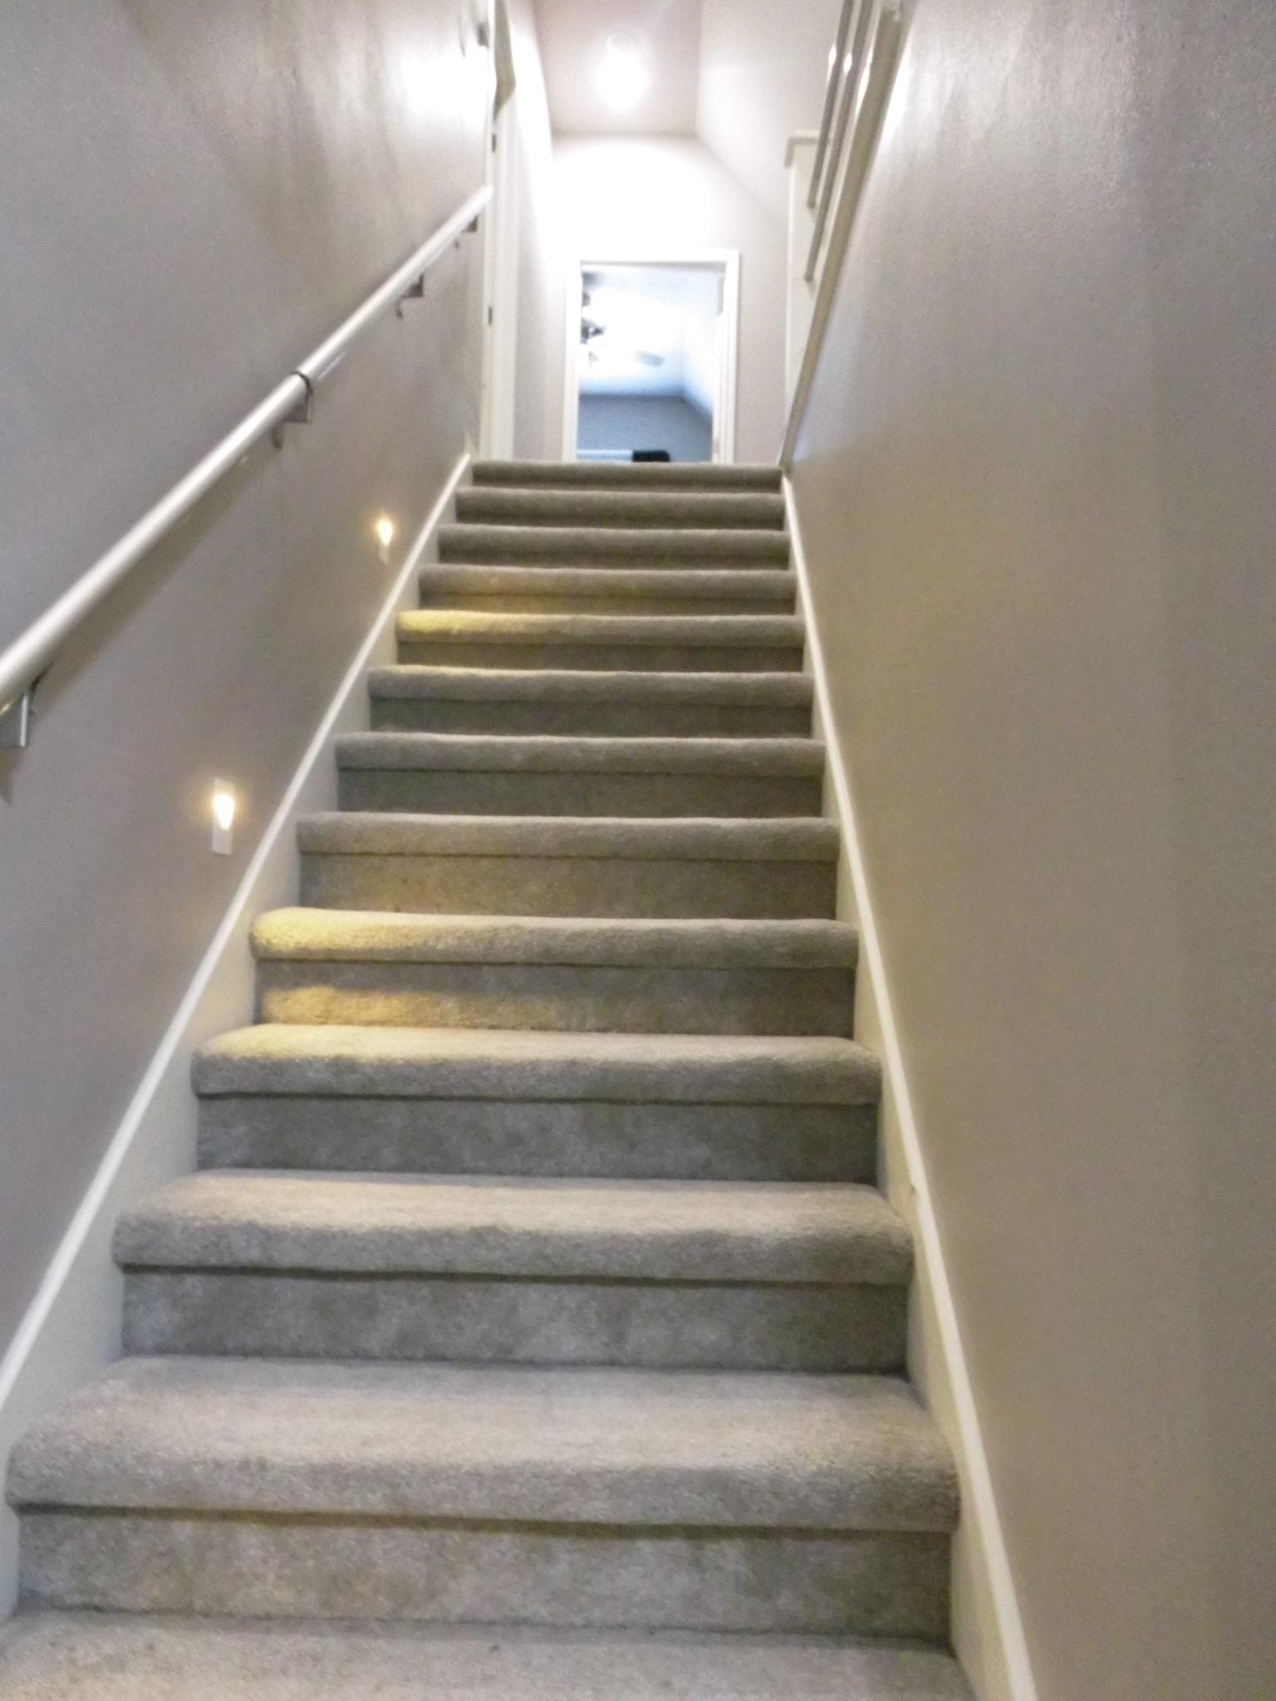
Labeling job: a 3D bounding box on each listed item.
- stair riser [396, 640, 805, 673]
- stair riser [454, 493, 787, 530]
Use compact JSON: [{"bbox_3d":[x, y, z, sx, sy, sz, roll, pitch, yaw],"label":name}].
[{"bbox_3d":[-0.097,-0.458,3.140,1.030,0.125,0.036,1,-3,2],"label":"stair riser"},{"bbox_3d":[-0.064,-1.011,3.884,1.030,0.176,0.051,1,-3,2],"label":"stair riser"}]

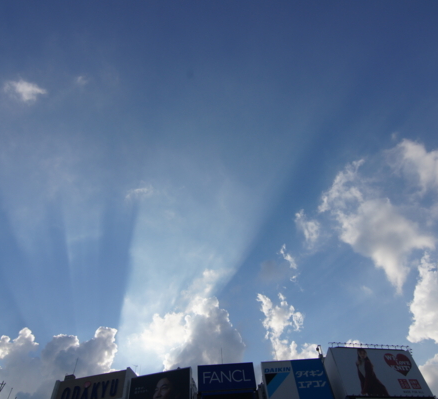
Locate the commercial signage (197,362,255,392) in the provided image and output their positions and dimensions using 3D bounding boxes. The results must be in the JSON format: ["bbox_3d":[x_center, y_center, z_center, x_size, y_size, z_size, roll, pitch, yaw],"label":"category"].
[{"bbox_3d":[1.370,31.727,56.125,9.890,4.218,1.000,-1,-52,-4],"label":"commercial signage"}]

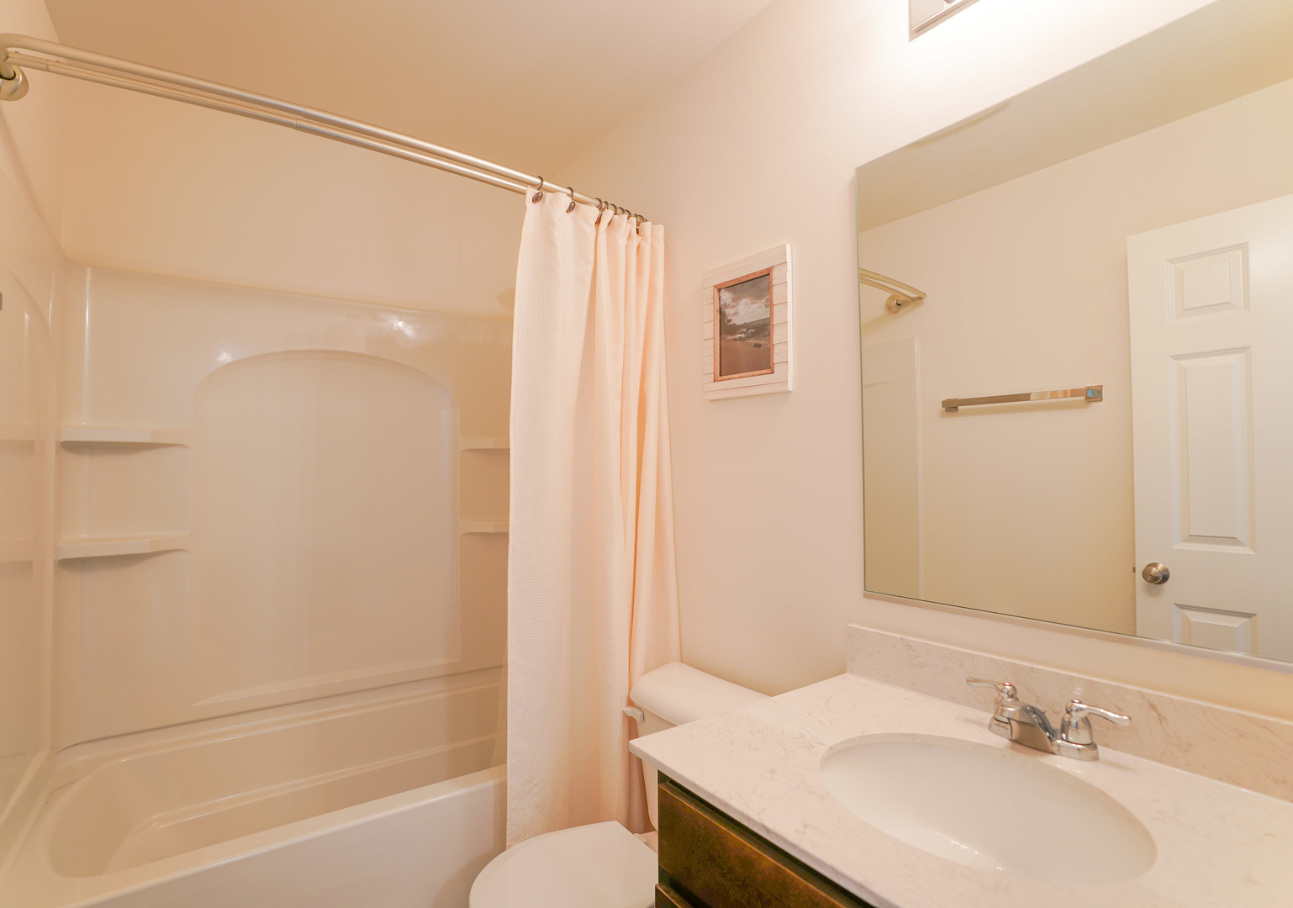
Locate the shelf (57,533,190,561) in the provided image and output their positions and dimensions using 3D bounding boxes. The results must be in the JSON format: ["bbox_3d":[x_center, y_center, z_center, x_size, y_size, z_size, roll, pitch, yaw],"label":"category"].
[{"bbox_3d":[-1.457,0.255,1.705,0.275,0.044,0.115,2,-3,-37],"label":"shelf"}]

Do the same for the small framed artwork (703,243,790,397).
[{"bbox_3d":[0.254,-0.325,1.556,0.022,0.352,0.293,2,-3,-37],"label":"small framed artwork"}]

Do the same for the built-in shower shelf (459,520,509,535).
[{"bbox_3d":[-0.579,0.278,2.360,0.275,0.042,0.115,2,-3,-37],"label":"built-in shower shelf"}]

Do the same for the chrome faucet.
[{"bbox_3d":[0.579,0.410,0.915,0.150,0.090,0.225,2,-3,-37],"label":"chrome faucet"}]

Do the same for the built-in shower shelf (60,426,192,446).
[{"bbox_3d":[-1.457,-0.050,1.717,0.275,0.042,0.115,2,-3,-37],"label":"built-in shower shelf"}]

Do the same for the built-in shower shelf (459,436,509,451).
[{"bbox_3d":[-0.579,-0.038,2.372,0.275,0.042,0.115,2,-3,-37],"label":"built-in shower shelf"}]

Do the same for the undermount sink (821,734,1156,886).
[{"bbox_3d":[0.433,0.526,0.808,0.365,0.150,0.400,2,-3,-37],"label":"undermount sink"}]

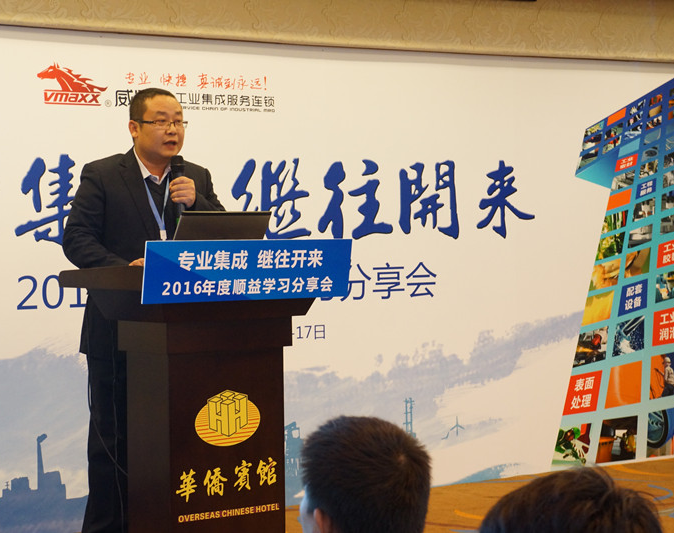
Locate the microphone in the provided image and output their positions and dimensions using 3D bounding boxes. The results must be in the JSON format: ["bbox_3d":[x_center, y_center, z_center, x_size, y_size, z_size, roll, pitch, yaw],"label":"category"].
[{"bbox_3d":[-0.544,-0.264,6.300,0.050,0.248,0.050,-2,-14,-5],"label":"microphone"}]

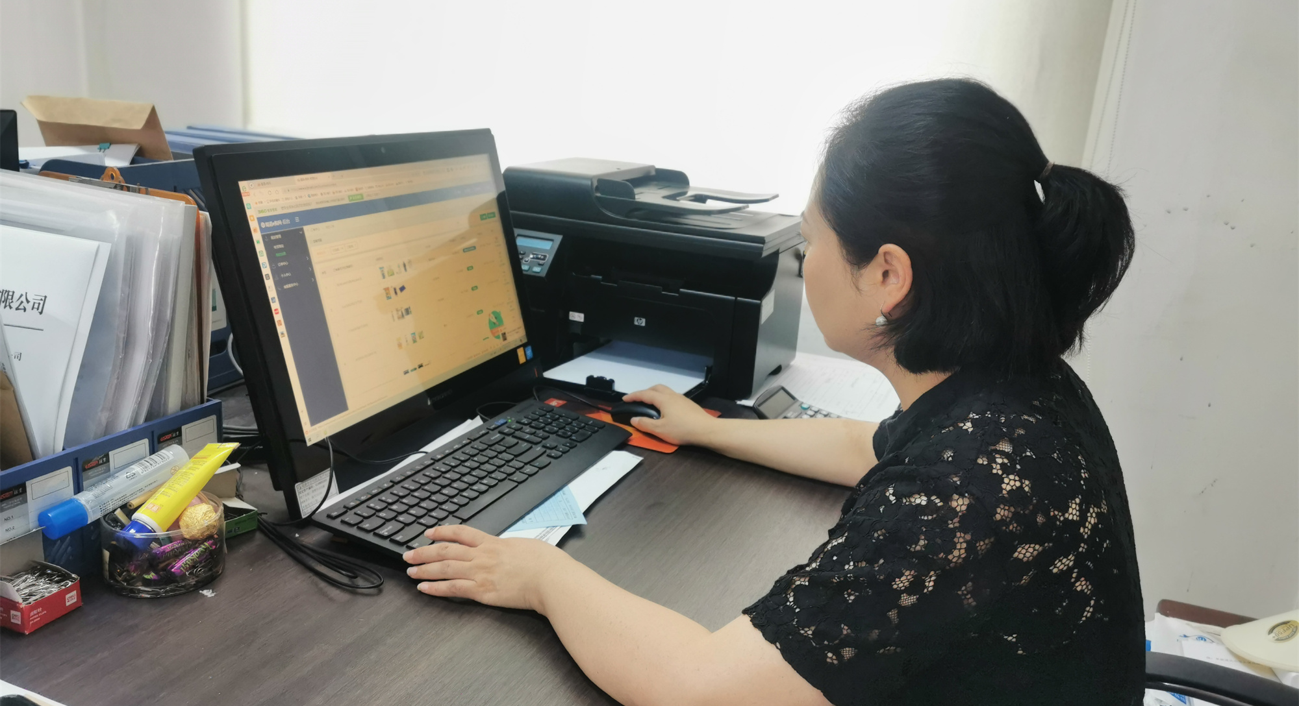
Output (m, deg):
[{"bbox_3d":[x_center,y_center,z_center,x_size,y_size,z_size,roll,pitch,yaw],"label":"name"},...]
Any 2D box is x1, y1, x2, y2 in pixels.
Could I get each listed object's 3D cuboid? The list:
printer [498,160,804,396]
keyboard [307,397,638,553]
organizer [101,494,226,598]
[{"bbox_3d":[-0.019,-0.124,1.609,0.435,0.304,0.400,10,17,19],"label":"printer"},{"bbox_3d":[-0.172,0.137,1.147,0.155,0.031,0.430,10,17,21],"label":"keyboard"},{"bbox_3d":[-0.435,0.169,0.912,0.100,0.060,0.100,4,16,0],"label":"organizer"}]

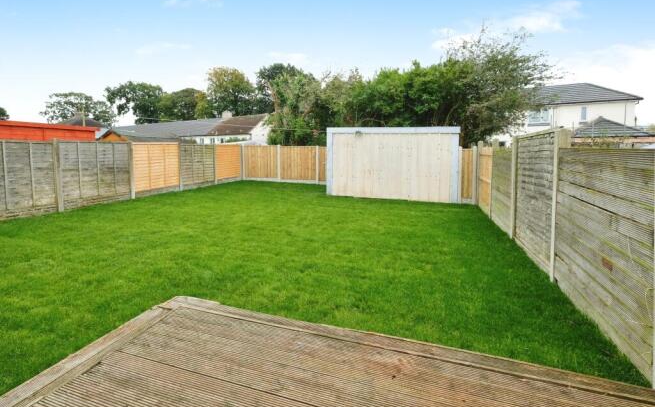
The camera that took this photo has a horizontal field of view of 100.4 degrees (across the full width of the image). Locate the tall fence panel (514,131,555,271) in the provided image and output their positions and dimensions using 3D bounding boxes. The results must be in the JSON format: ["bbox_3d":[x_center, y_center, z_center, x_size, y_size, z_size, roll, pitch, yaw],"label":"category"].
[{"bbox_3d":[3.527,-0.138,4.720,0.070,1.950,1.800,3,8,20],"label":"tall fence panel"}]

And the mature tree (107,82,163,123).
[{"bbox_3d":[-26.864,-11.553,38.000,7.800,9.800,7.400,-5,9,-35],"label":"mature tree"}]

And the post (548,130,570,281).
[{"bbox_3d":[3.249,0.028,3.840,0.120,2.120,0.120,3,8,20],"label":"post"}]

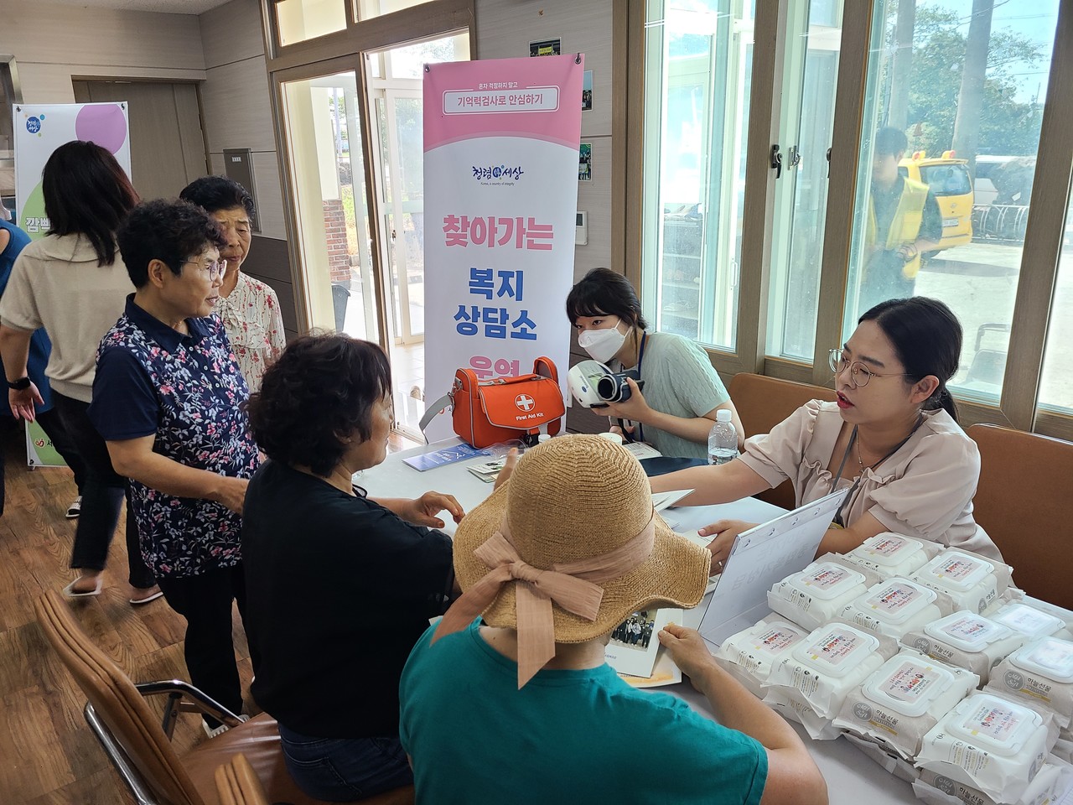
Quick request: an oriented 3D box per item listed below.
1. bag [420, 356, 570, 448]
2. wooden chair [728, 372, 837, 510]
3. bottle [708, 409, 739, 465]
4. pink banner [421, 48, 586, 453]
[{"bbox_3d":[-0.107,-0.023,2.270,0.310,0.250,0.170,-8,19,-18],"label":"bag"},{"bbox_3d":[0.567,0.443,2.091,0.580,0.890,0.540,-18,24,-41],"label":"wooden chair"},{"bbox_3d":[0.429,0.113,1.862,0.066,0.210,0.066,-2,18,1],"label":"bottle"},{"bbox_3d":[-0.144,-0.158,2.647,0.600,1.800,0.100,13,19,33],"label":"pink banner"}]

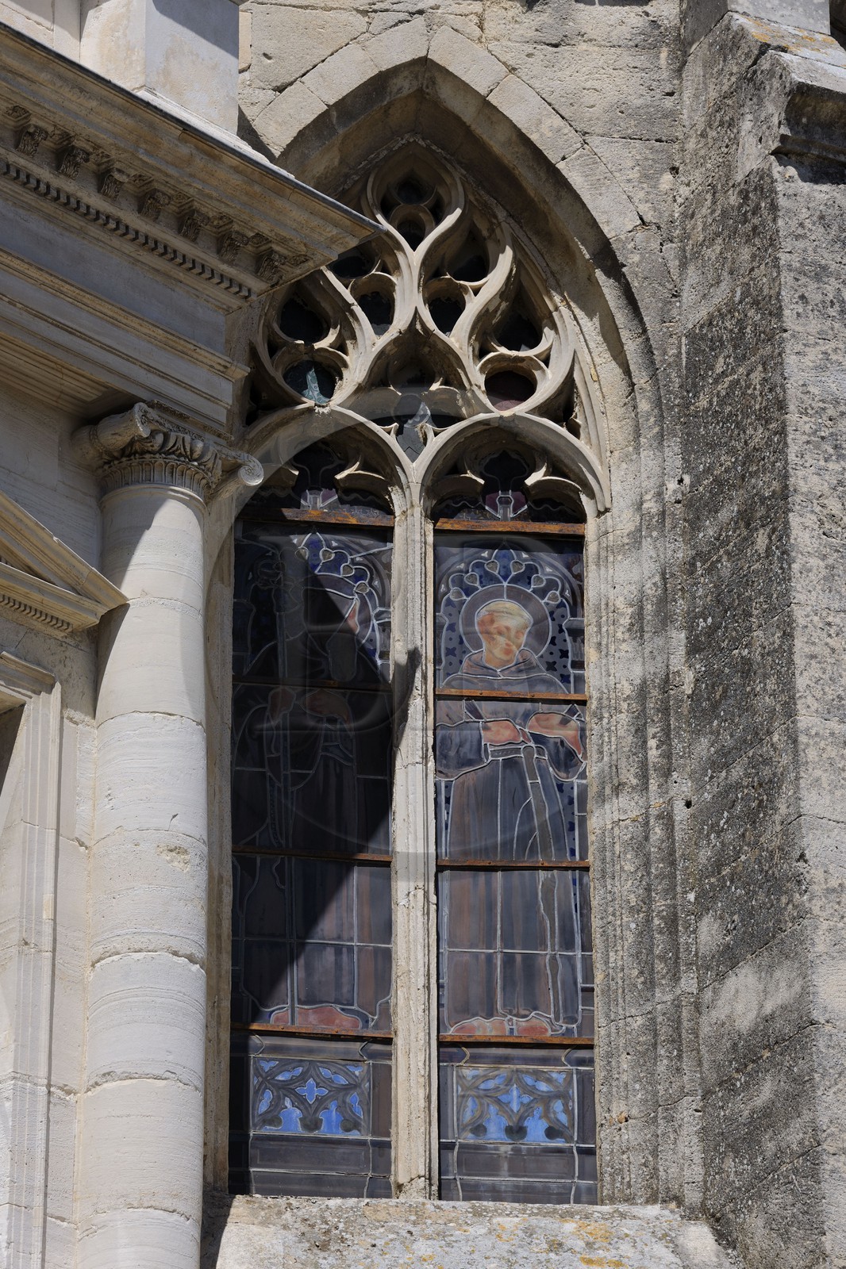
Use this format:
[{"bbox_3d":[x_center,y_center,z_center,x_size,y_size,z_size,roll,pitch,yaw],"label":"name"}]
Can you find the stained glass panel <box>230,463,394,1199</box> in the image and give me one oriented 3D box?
[{"bbox_3d":[-0.381,0.607,16.996,0.545,2.708,0.100,3,-23,-7],"label":"stained glass panel"}]

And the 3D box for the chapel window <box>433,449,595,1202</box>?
[{"bbox_3d":[0.307,0.724,17.049,0.515,2.533,0.080,3,-23,-7],"label":"chapel window"}]

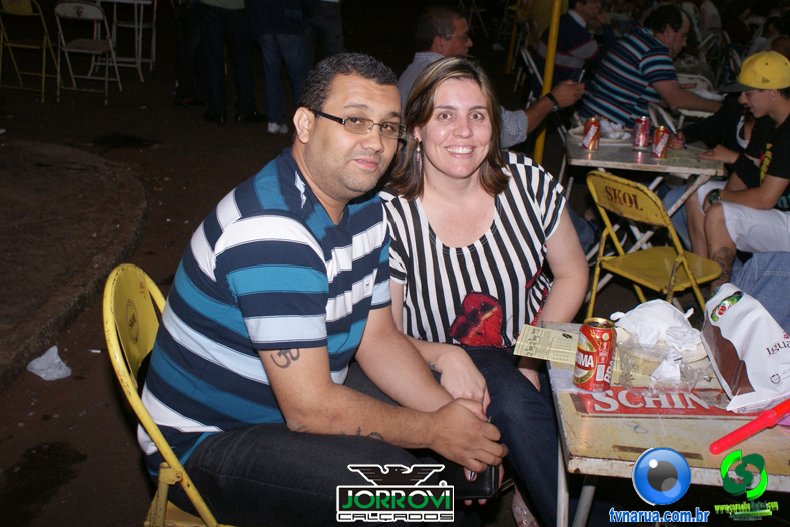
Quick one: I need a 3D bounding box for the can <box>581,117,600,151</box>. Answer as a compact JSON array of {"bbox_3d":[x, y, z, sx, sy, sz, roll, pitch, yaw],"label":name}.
[{"bbox_3d":[0.824,-0.539,3.855,0.066,0.122,0.066,4,18,0],"label":"can"}]

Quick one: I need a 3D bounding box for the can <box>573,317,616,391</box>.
[{"bbox_3d":[0.363,0.165,1.671,0.066,0.122,0.066,4,18,0],"label":"can"}]

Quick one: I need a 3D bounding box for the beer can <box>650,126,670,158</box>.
[{"bbox_3d":[1.093,-0.496,3.779,0.066,0.122,0.066,4,18,0],"label":"beer can"}]

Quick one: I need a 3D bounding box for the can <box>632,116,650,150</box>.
[{"bbox_3d":[1.071,-0.568,3.998,0.066,0.122,0.066,4,18,0],"label":"can"}]

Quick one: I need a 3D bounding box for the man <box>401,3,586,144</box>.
[{"bbox_3d":[0.404,-0.390,3.877,0.760,1.290,0.520,0,18,-11],"label":"man"}]

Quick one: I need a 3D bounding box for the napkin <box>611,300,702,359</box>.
[{"bbox_3d":[0.530,0.121,1.882,0.175,0.080,0.140,4,18,0],"label":"napkin"}]

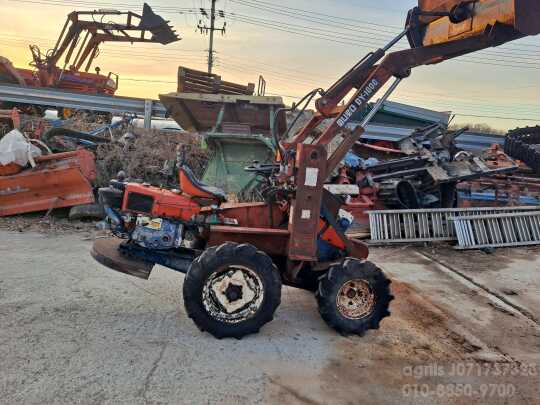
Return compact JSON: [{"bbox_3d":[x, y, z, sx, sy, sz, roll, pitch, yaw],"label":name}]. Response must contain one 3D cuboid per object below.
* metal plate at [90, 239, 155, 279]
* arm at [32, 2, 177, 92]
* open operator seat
[{"bbox_3d":[-1.344,0.465,3.705,0.650,0.100,1.070,10,8,-5],"label":"metal plate"},{"bbox_3d":[-3.991,-3.573,9.546,3.331,2.143,1.600,3,8,-6],"label":"arm"},{"bbox_3d":[-0.629,-0.172,3.632,0.420,0.340,0.450,7,7,-7],"label":"open operator seat"}]

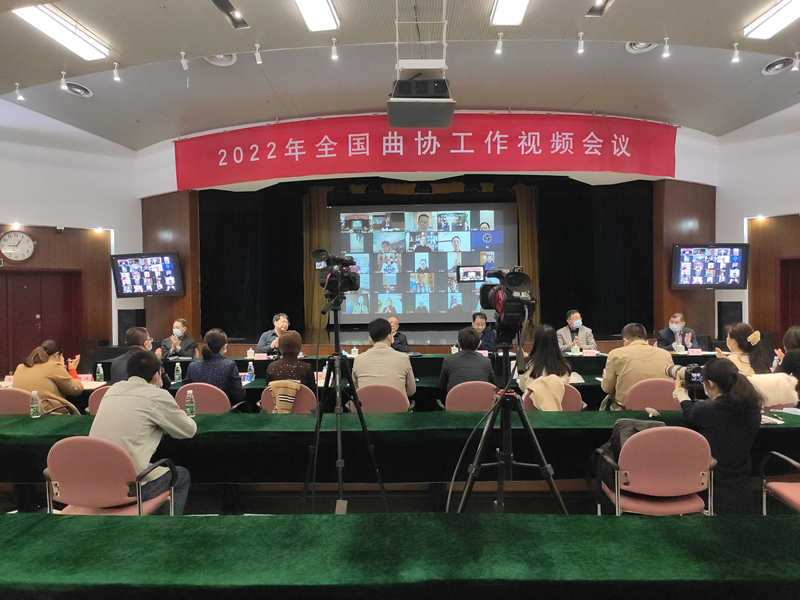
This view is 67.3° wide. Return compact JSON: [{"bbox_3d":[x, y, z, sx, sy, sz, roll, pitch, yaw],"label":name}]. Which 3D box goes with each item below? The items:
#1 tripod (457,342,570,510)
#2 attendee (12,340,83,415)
[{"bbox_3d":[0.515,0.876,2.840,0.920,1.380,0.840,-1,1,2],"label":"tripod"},{"bbox_3d":[-2.769,0.888,4.720,0.540,1.210,0.700,-1,0,25],"label":"attendee"}]

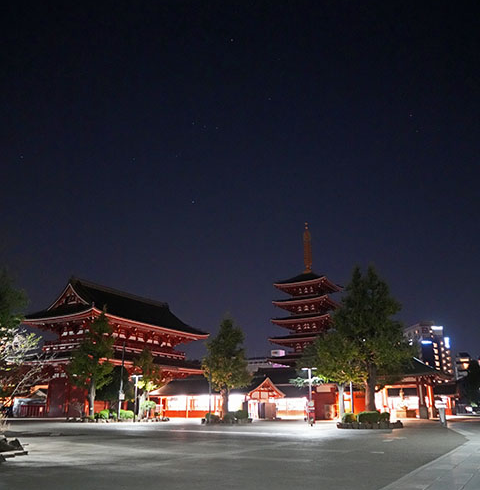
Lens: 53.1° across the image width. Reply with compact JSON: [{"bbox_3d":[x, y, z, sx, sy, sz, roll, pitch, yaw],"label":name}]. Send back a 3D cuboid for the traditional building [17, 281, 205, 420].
[{"bbox_3d":[-22.206,19.987,89.150,18.300,22.700,29.900,-12,-22,31],"label":"traditional building"}]

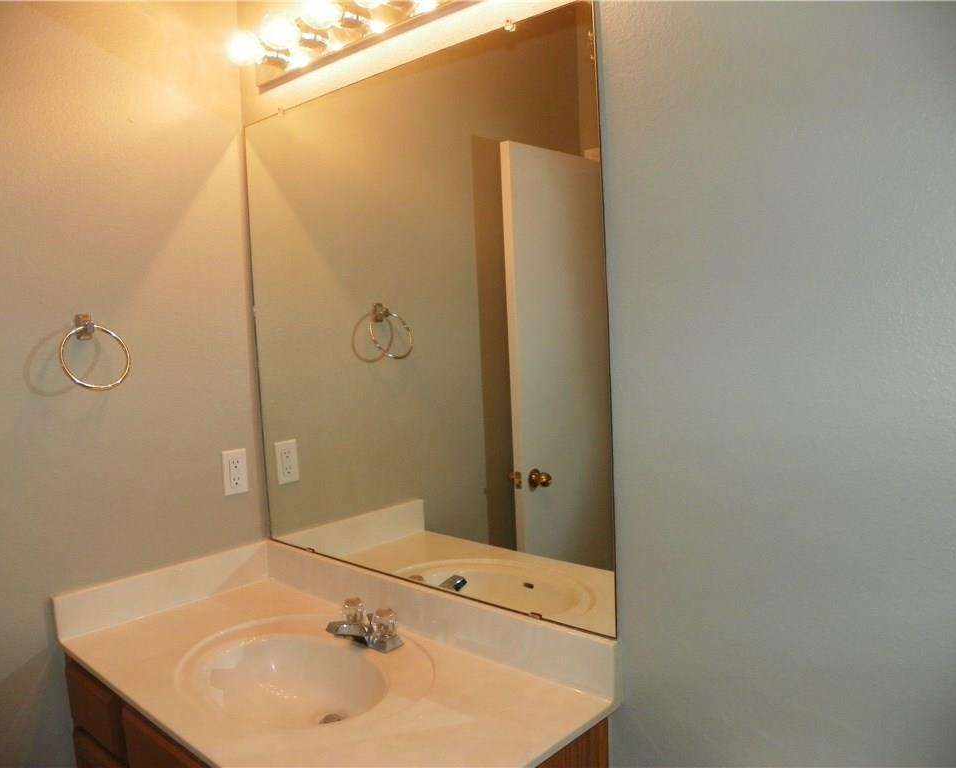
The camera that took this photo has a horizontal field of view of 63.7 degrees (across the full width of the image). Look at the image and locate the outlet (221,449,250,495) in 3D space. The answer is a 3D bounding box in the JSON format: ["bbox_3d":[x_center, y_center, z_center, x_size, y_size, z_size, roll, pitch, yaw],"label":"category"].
[{"bbox_3d":[-0.632,0.230,2.008,0.007,0.114,0.070,2,6,43],"label":"outlet"}]

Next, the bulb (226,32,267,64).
[{"bbox_3d":[-0.535,-0.774,1.782,0.080,0.080,0.100,2,6,43],"label":"bulb"}]

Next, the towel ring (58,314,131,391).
[{"bbox_3d":[-0.852,-0.070,1.700,0.092,0.168,0.150,2,6,43],"label":"towel ring"}]

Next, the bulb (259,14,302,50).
[{"bbox_3d":[-0.424,-0.767,1.679,0.080,0.080,0.100,2,6,43],"label":"bulb"}]

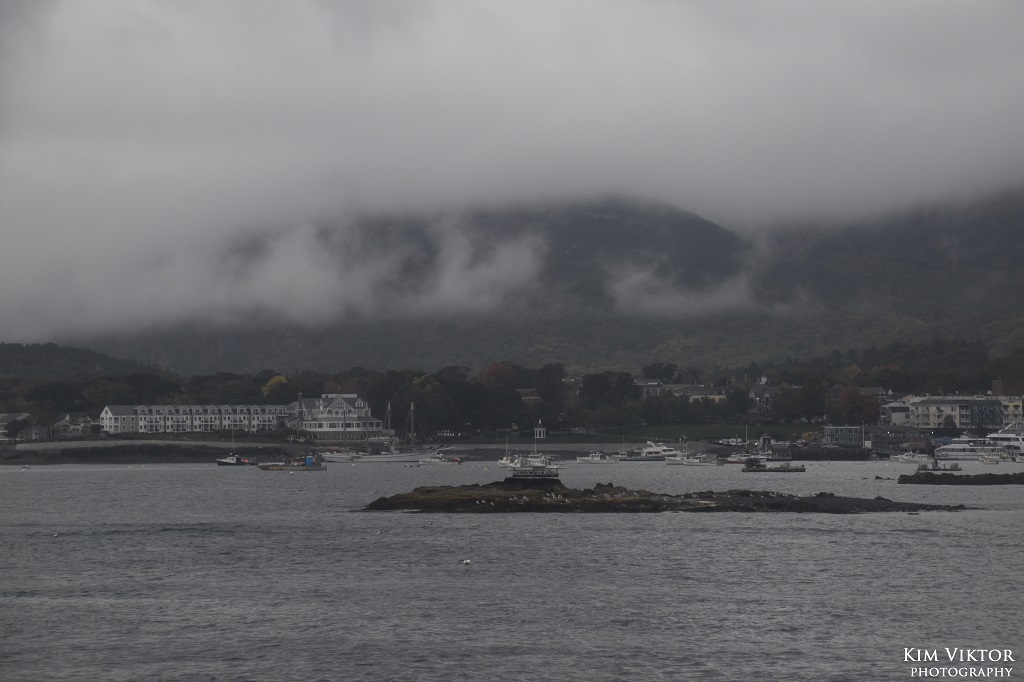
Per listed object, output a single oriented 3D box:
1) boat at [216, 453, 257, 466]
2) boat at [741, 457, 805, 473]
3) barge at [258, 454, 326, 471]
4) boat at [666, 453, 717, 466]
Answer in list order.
[{"bbox_3d":[-82.930,35.750,1090.000,12.530,3.890,4.000,0,-1,0],"label":"boat"},{"bbox_3d":[72.630,34.410,1003.000,17.780,4.110,5.500,0,-1,0],"label":"boat"},{"bbox_3d":[-61.930,34.360,1020.000,19.630,4.600,7.000,0,-1,0],"label":"barge"},{"bbox_3d":[54.180,35.770,1090.000,16.000,3.920,4.600,0,-1,0],"label":"boat"}]

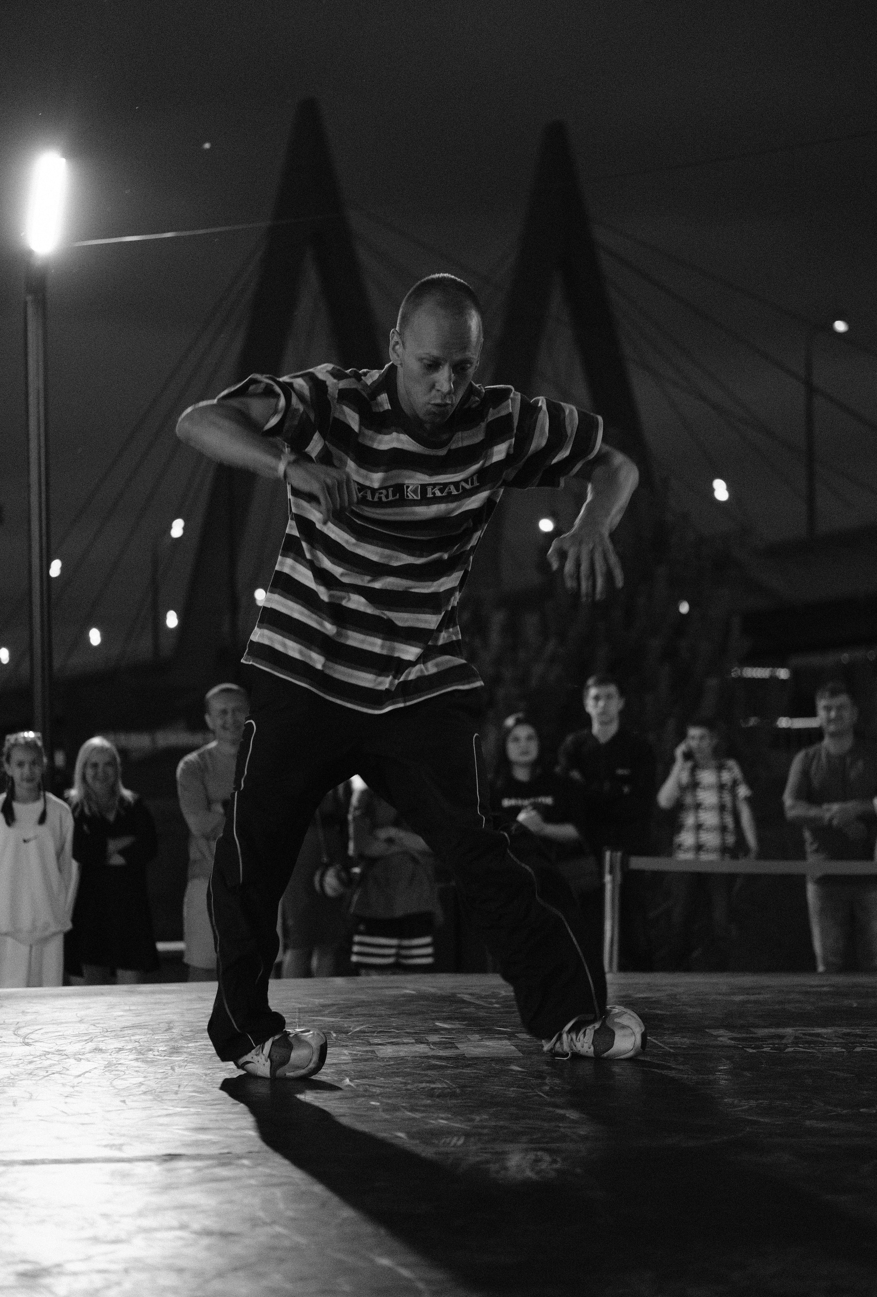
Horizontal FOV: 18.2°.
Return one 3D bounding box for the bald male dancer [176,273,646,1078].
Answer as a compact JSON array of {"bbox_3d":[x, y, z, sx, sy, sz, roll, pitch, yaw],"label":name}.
[{"bbox_3d":[-0.050,0.055,5.200,0.900,1.500,0.680,-1,0,-19],"label":"bald male dancer"}]

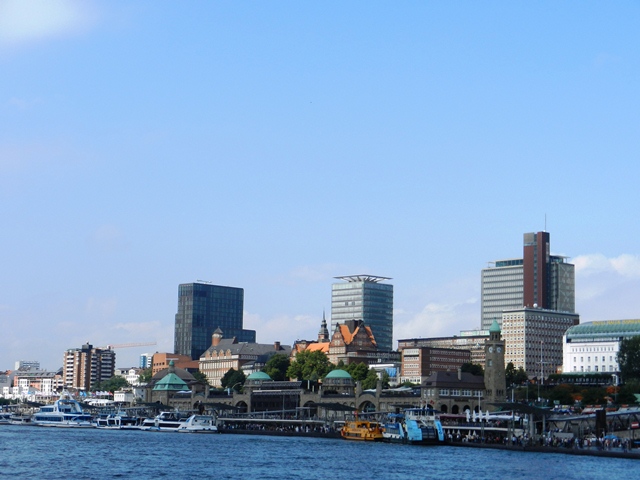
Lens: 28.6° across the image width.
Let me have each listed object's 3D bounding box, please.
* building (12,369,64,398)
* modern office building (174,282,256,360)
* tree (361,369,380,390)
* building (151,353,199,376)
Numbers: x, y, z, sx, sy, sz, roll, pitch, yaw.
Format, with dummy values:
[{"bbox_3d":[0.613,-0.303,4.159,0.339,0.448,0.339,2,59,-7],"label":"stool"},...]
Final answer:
[{"bbox_3d":[-193.521,99.951,864.279,34.000,19.000,14.000,-1,-7,11],"label":"building"},{"bbox_3d":[-77.297,67.069,916.774,20.000,68.000,64.000,-6,-9,39],"label":"modern office building"},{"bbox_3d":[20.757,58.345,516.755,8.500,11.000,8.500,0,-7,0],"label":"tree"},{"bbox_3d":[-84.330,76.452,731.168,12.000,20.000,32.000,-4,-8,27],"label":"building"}]

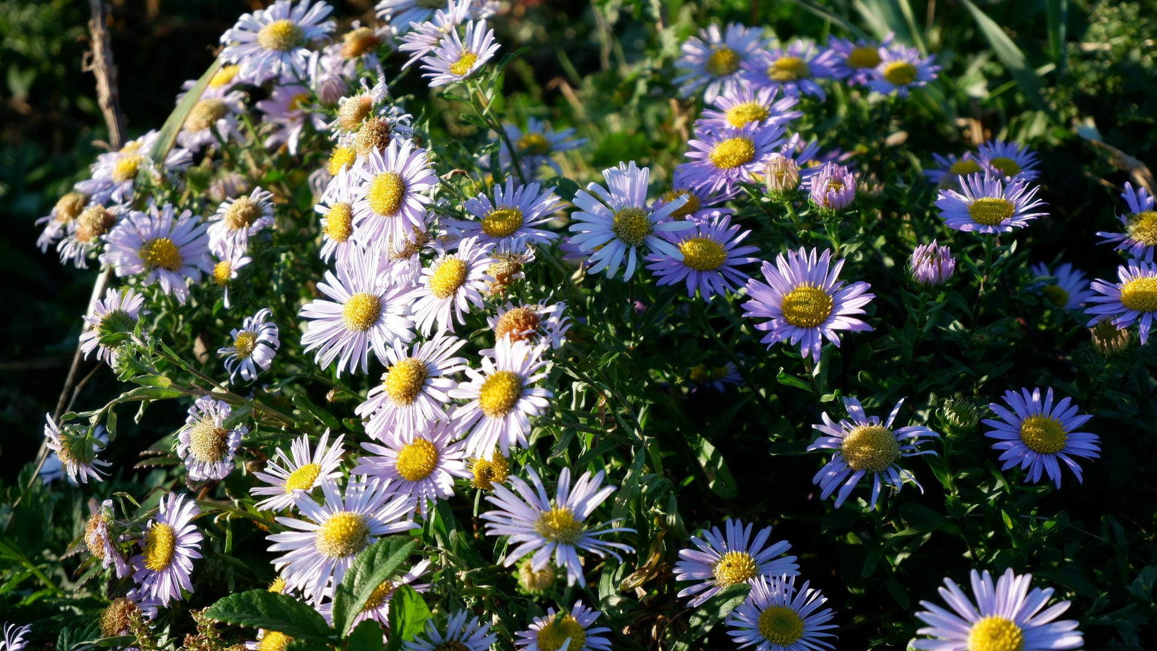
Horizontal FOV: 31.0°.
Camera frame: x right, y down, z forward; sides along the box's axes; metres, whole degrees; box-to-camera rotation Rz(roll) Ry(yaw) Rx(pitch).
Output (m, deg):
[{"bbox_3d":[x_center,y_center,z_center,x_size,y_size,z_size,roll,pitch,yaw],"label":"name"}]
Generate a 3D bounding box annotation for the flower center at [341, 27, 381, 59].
[{"bbox_3d":[-0.079,-0.103,0.760,0.015,0.008,0.015,-39,35,-2],"label":"flower center"}]

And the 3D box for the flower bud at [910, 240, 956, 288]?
[{"bbox_3d":[0.123,-0.021,0.725,0.016,0.016,0.016,0,22,0],"label":"flower bud"}]

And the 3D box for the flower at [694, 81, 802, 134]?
[{"bbox_3d":[0.065,-0.079,0.790,0.040,0.014,0.040,-7,40,7],"label":"flower"}]

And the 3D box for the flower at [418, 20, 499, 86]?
[{"bbox_3d":[-0.045,-0.103,0.790,0.033,0.014,0.033,-35,35,-7],"label":"flower"}]

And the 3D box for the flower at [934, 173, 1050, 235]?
[{"bbox_3d":[0.131,-0.038,0.660,0.035,0.011,0.035,0,34,-2],"label":"flower"}]

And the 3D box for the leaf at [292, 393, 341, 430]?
[{"bbox_3d":[-0.090,0.029,0.714,0.021,0.004,0.008,39,54,11],"label":"leaf"}]

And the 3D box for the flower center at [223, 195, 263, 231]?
[{"bbox_3d":[-0.132,-0.044,0.819,0.015,0.007,0.015,-20,48,6],"label":"flower center"}]

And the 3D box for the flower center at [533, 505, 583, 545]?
[{"bbox_3d":[-0.006,0.057,0.600,0.013,0.006,0.013,-3,57,-5],"label":"flower center"}]

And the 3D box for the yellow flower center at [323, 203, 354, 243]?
[{"bbox_3d":[-0.082,-0.035,0.710,0.013,0.013,0.006,26,5,41],"label":"yellow flower center"}]

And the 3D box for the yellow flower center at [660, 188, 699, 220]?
[{"bbox_3d":[0.038,-0.045,0.787,0.015,0.007,0.015,-13,45,4],"label":"yellow flower center"}]

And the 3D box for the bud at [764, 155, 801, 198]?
[{"bbox_3d":[0.065,-0.048,0.670,0.012,0.013,0.012,-5,22,0],"label":"bud"}]

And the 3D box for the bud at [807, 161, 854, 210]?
[{"bbox_3d":[0.089,-0.049,0.730,0.016,0.015,0.016,0,27,0],"label":"bud"}]

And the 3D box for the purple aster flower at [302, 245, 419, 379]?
[{"bbox_3d":[-0.064,-0.004,0.610,0.036,0.036,0.011,7,-16,14],"label":"purple aster flower"}]

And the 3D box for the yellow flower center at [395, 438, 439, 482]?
[{"bbox_3d":[-0.053,0.044,0.680,0.015,0.007,0.015,-4,69,4],"label":"yellow flower center"}]

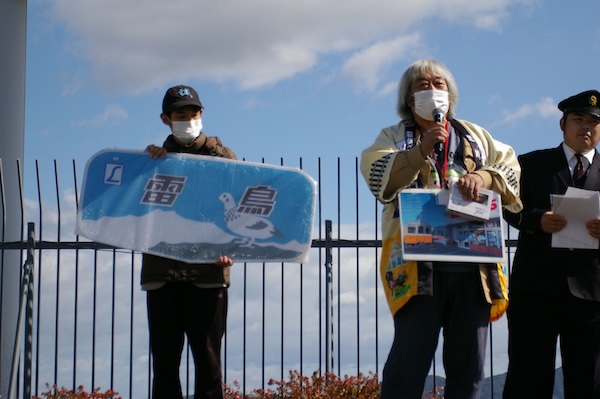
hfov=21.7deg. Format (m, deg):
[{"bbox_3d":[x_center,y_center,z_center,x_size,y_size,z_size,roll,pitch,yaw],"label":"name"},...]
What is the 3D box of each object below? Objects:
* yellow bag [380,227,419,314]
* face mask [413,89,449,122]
[{"bbox_3d":[0.399,0.289,6.280,0.150,0.350,0.130,-2,-8,15],"label":"yellow bag"},{"bbox_3d":[0.521,-0.378,6.250,0.140,0.120,0.090,2,-3,-14],"label":"face mask"}]

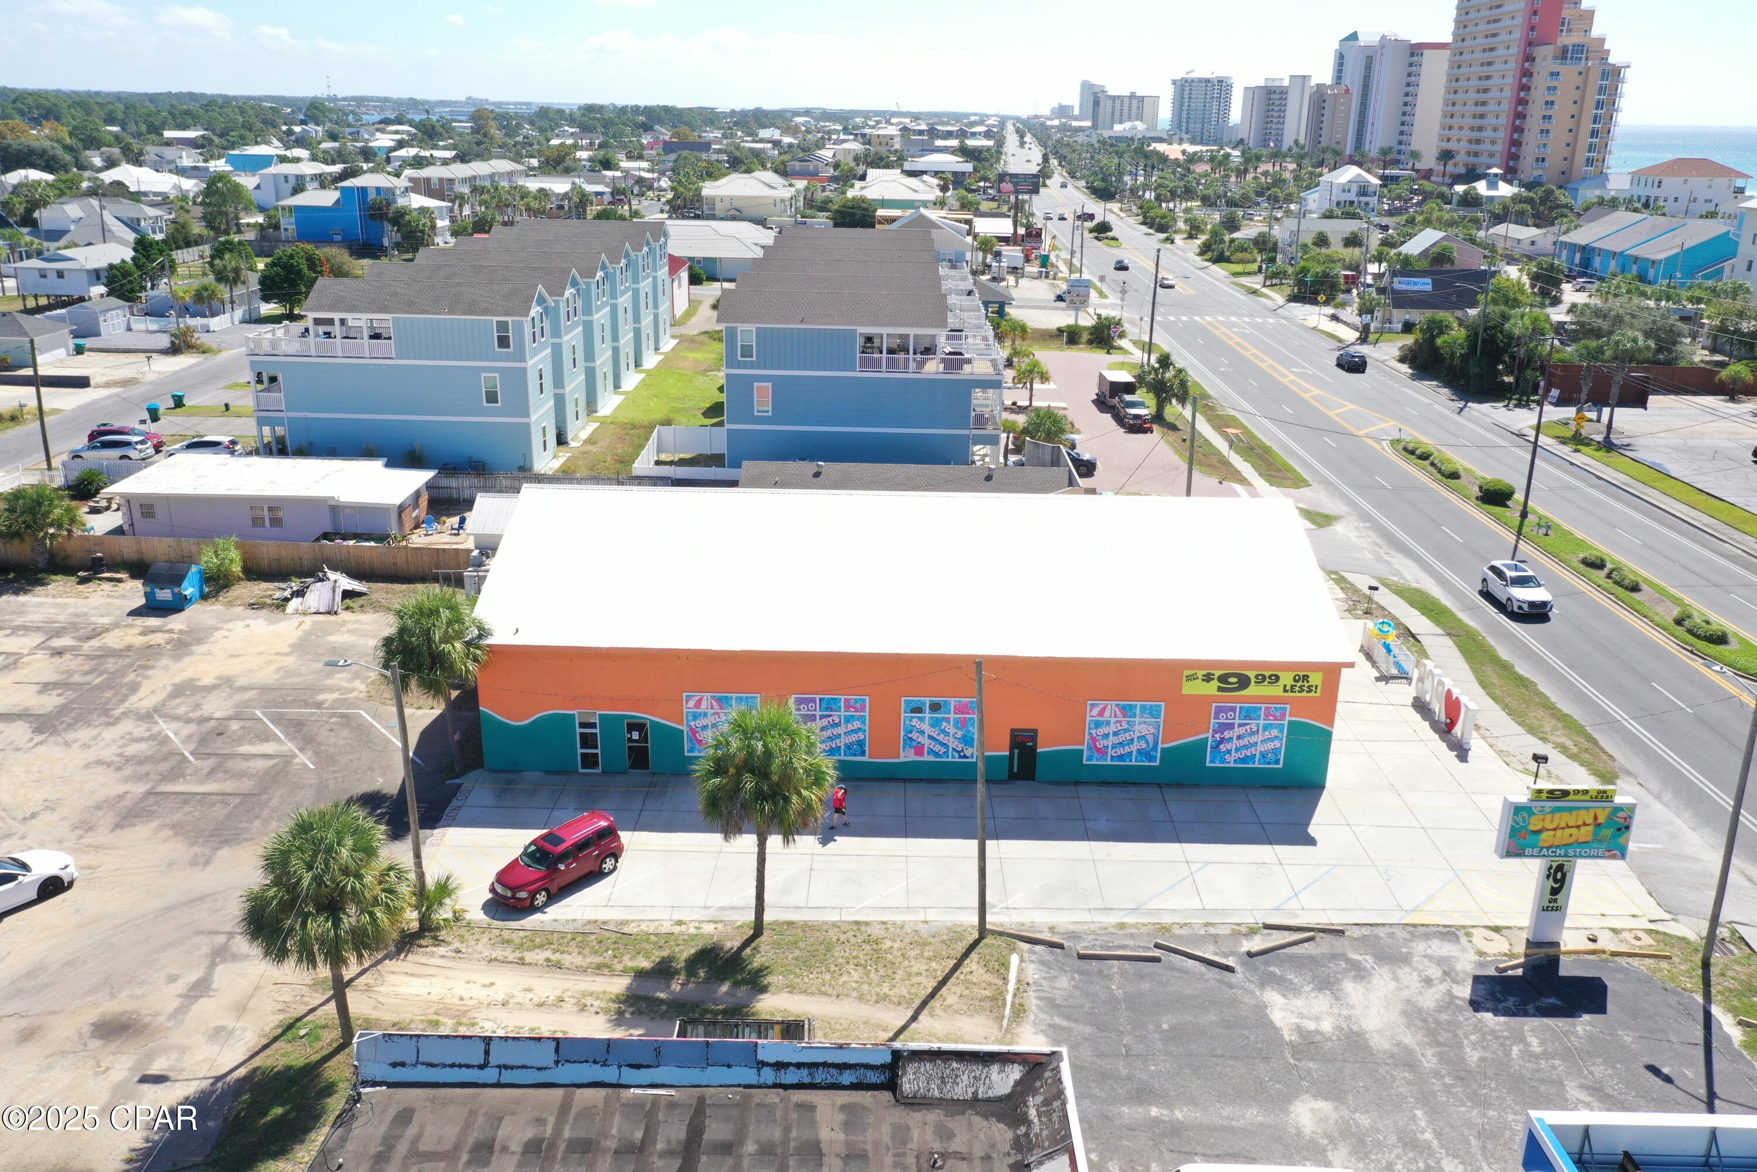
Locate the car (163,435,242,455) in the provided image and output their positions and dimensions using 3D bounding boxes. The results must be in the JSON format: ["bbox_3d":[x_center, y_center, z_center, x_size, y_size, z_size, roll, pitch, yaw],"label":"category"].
[{"bbox_3d":[-46.334,-9.382,93.757,4.600,1.660,1.860,1,19,-1],"label":"car"}]

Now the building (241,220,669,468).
[{"bbox_3d":[-32.338,-23.806,120.723,19.104,12.040,61.988,1,19,0],"label":"building"}]

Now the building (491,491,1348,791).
[{"bbox_3d":[1.161,0.158,58.950,32.437,8.756,19.204,1,19,0],"label":"building"}]

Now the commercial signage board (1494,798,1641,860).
[{"bbox_3d":[20.682,7.289,41.116,3.781,1.920,0.448,1,19,0],"label":"commercial signage board"}]

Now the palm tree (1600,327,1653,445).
[{"bbox_3d":[57.830,-15.452,106.766,4.179,8.557,4.179,1,19,0],"label":"palm tree"}]

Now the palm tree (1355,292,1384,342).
[{"bbox_3d":[53.650,-29.487,149.545,2.896,5.095,2.896,1,19,0],"label":"palm tree"}]

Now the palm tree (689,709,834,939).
[{"bbox_3d":[-3.324,6.867,39.203,4.054,7.257,4.054,1,19,0],"label":"palm tree"}]

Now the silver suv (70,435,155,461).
[{"bbox_3d":[-51.120,-9.017,90.995,5.000,1.760,1.950,1,19,1],"label":"silver suv"}]

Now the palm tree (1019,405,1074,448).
[{"bbox_3d":[12.515,-11.835,101.733,3.550,3.300,3.550,1,19,0],"label":"palm tree"}]

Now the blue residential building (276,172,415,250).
[{"bbox_3d":[-89.131,-63.026,229.492,19.000,11.400,9.500,1,19,0],"label":"blue residential building"}]

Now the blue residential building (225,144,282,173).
[{"bbox_3d":[-202.565,-138.304,443.757,15.920,8.955,12.935,1,19,0],"label":"blue residential building"}]

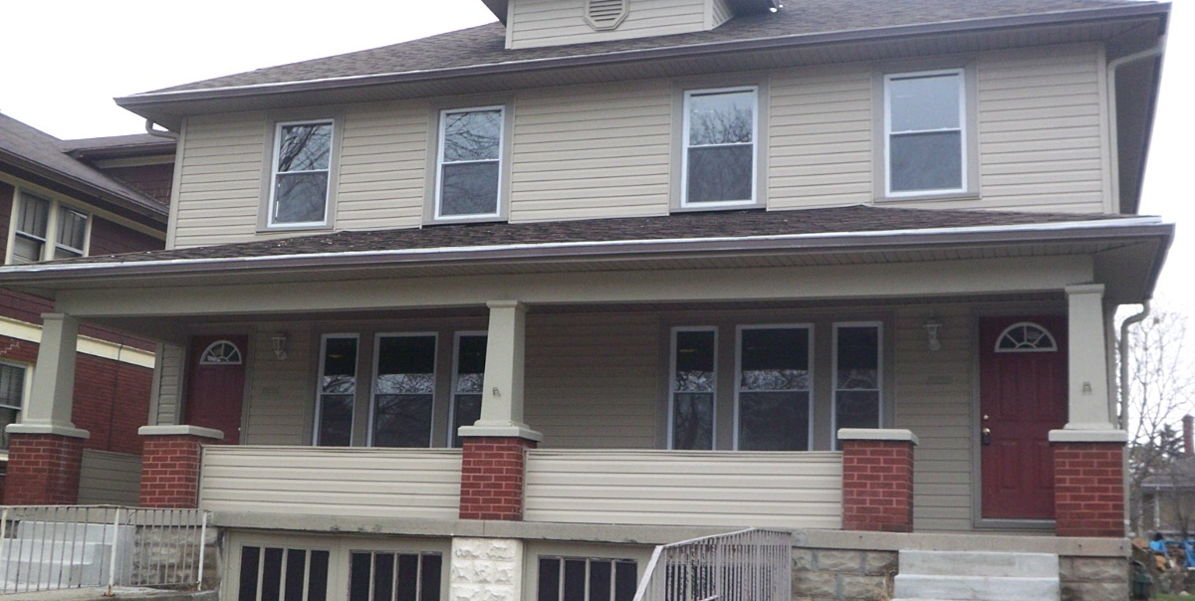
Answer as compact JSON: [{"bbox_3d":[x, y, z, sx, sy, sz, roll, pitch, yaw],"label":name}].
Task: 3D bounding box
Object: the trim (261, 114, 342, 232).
[{"bbox_3d":[-3.641,-1.585,16.585,1.070,1.506,0.100,-2,-11,19],"label":"trim"}]

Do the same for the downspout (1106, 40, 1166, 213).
[{"bbox_3d":[5.469,-1.761,13.559,0.540,1.850,0.140,-2,-11,19],"label":"downspout"}]

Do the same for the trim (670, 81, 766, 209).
[{"bbox_3d":[1.344,-1.730,14.910,1.080,1.526,0.100,-2,-11,19],"label":"trim"}]

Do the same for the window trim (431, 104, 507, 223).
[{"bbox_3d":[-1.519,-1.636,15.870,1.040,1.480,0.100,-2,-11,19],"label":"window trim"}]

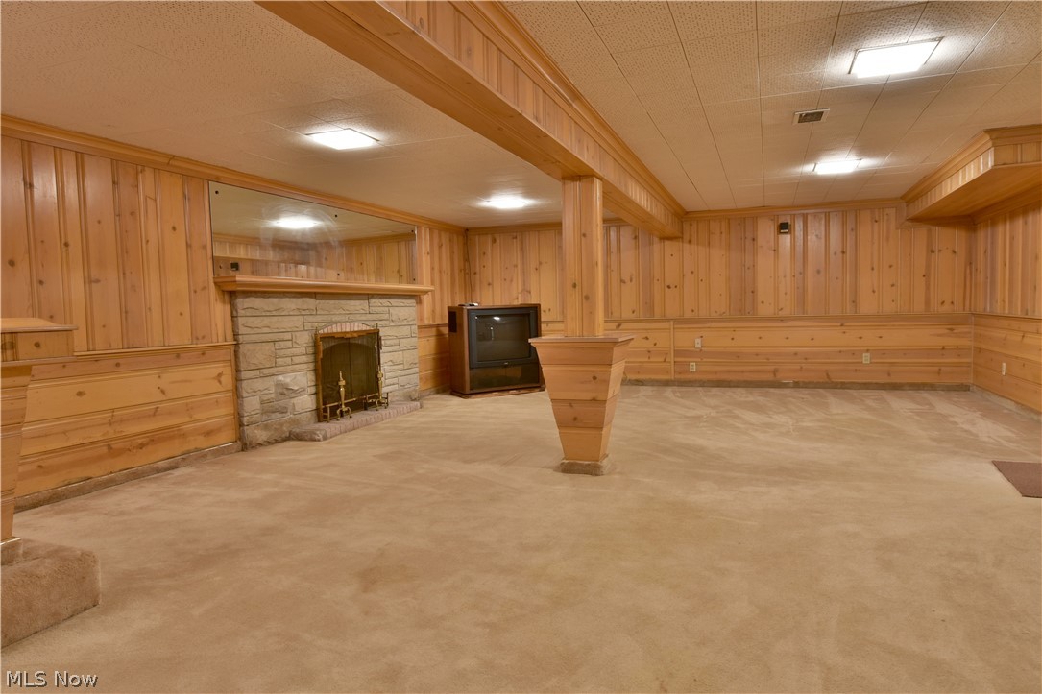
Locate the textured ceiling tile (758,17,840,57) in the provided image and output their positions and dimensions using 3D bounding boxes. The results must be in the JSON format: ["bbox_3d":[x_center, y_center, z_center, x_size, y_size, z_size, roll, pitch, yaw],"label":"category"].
[{"bbox_3d":[1.185,-1.338,2.623,0.305,0.018,0.305,0,4,22],"label":"textured ceiling tile"}]

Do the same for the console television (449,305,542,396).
[{"bbox_3d":[-0.318,0.033,7.420,1.040,1.050,0.580,-3,4,-28],"label":"console television"}]

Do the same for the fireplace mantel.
[{"bbox_3d":[-1.707,-0.567,5.995,0.240,0.115,2.920,0,4,22],"label":"fireplace mantel"}]

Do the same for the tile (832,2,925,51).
[{"bbox_3d":[1.462,-1.333,2.494,0.305,0.020,0.305,0,4,22],"label":"tile"}]

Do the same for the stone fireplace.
[{"bbox_3d":[-1.625,0.110,6.027,0.410,1.270,2.660,0,4,22],"label":"stone fireplace"}]

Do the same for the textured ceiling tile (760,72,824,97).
[{"bbox_3d":[1.409,-1.378,3.172,0.305,0.020,0.305,0,4,22],"label":"textured ceiling tile"}]

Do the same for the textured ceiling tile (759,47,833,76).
[{"bbox_3d":[1.294,-1.357,2.891,0.305,0.020,0.305,0,4,22],"label":"textured ceiling tile"}]

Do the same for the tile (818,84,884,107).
[{"bbox_3d":[1.816,-1.398,3.360,0.305,0.018,0.305,0,4,22],"label":"tile"}]

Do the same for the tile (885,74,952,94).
[{"bbox_3d":[2.088,-1.392,3.225,0.305,0.020,0.305,0,4,22],"label":"tile"}]

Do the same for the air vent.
[{"bbox_3d":[1.793,-1.414,3.752,0.184,0.020,0.260,0,4,22],"label":"air vent"}]

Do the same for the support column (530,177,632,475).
[{"bbox_3d":[0.423,-0.129,4.024,0.570,1.920,0.570,0,4,22],"label":"support column"}]

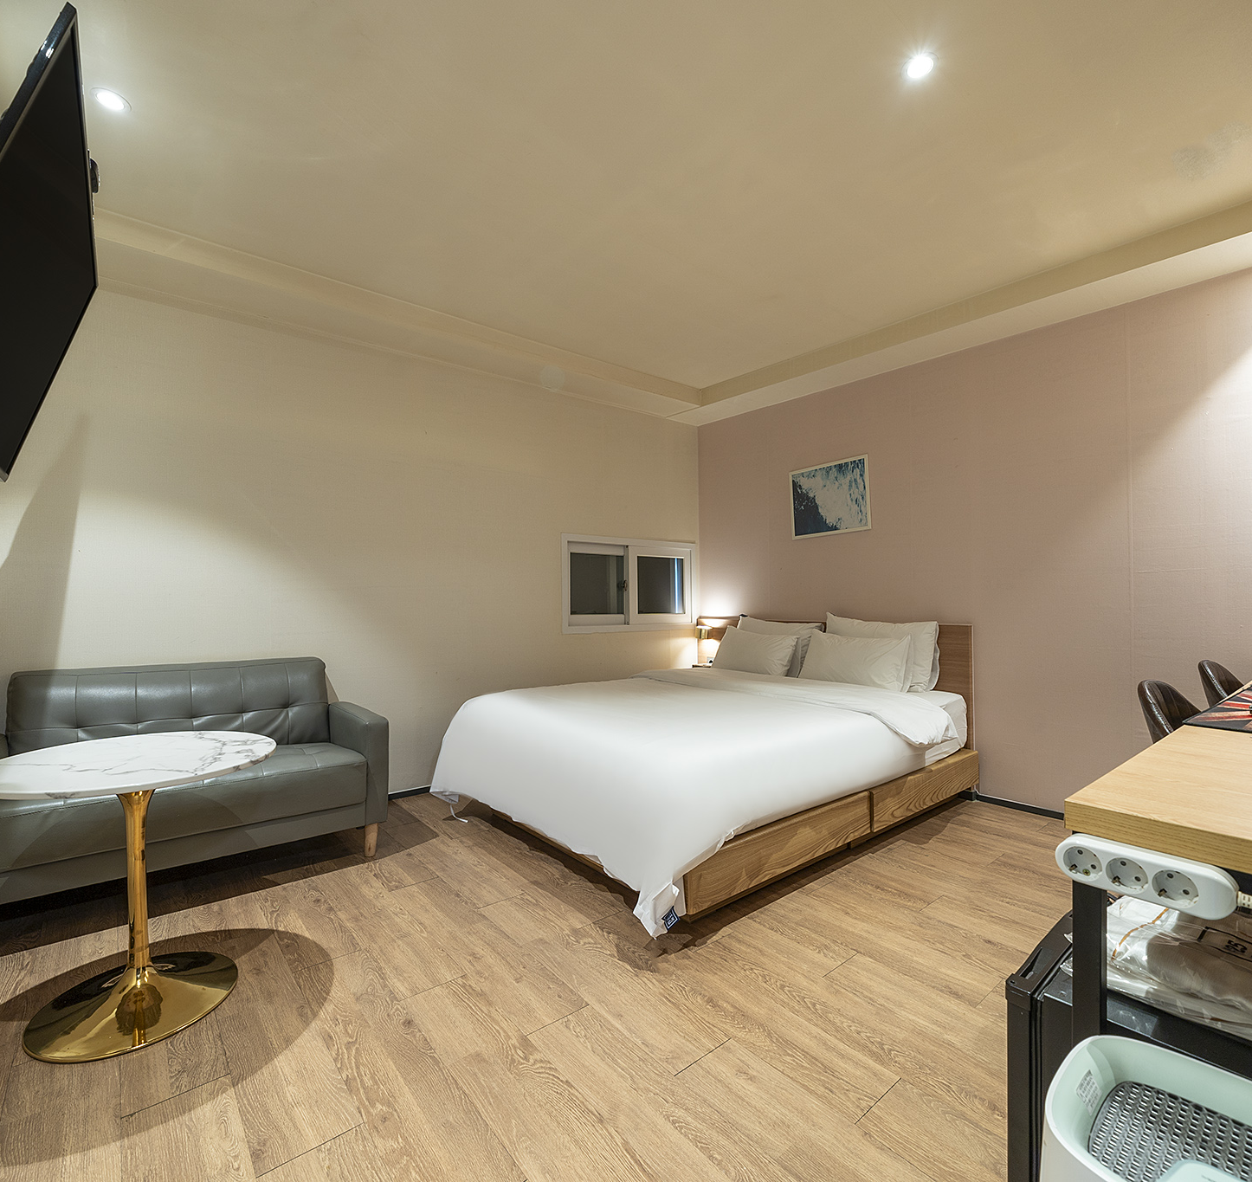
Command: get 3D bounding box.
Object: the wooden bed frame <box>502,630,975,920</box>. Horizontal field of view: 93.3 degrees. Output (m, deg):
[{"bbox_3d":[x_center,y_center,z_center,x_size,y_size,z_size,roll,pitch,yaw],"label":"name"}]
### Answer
[{"bbox_3d":[0.445,0.619,3.005,2.059,0.900,1.685,1,-1,-40],"label":"wooden bed frame"}]

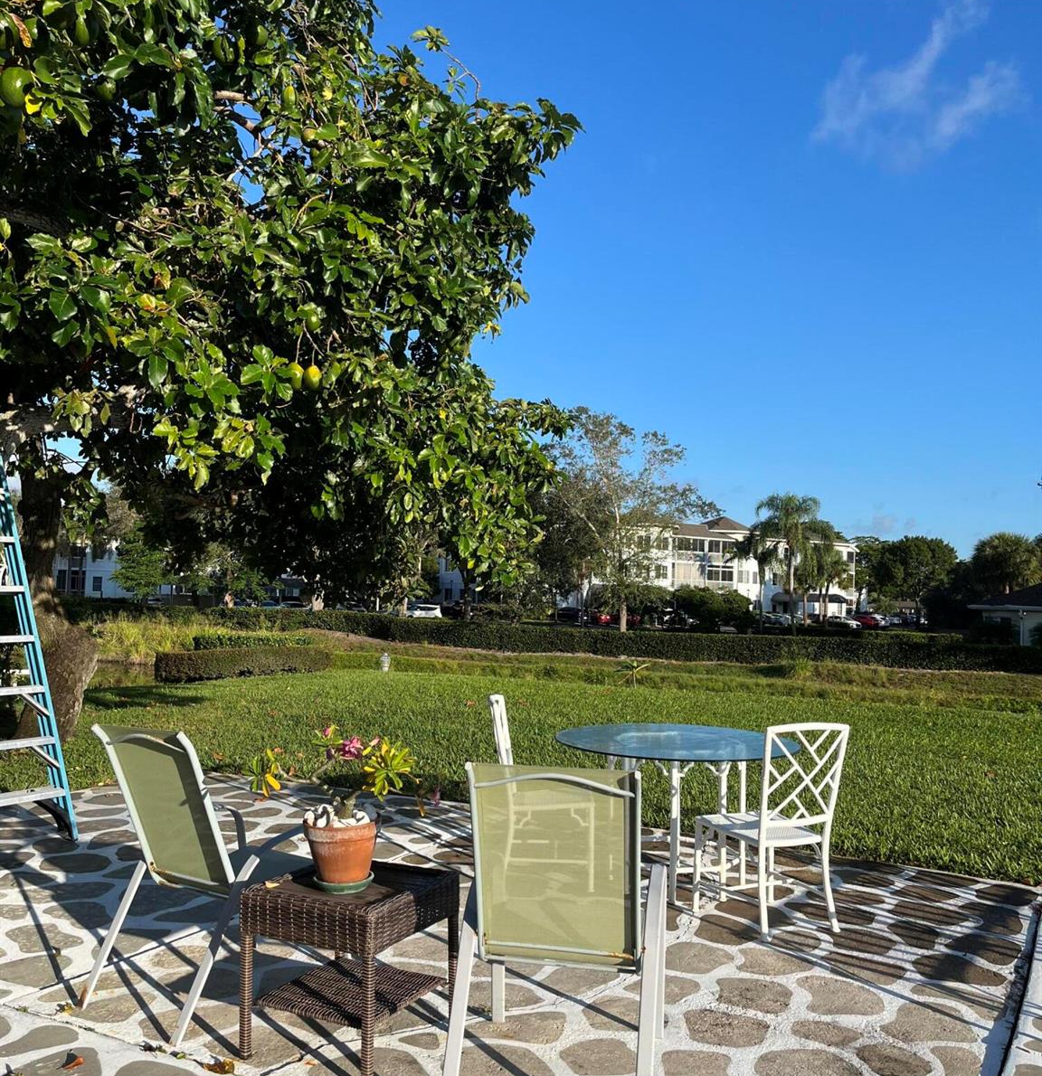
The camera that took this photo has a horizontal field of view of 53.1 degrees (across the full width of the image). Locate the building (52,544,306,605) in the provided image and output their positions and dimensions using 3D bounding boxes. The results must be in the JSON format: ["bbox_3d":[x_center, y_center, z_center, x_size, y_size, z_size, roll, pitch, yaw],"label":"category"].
[{"bbox_3d":[-31.572,2.542,99.955,24.000,7.400,13.000,1,-3,-6],"label":"building"}]

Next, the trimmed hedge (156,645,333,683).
[{"bbox_3d":[-5.562,2.482,20.900,0.800,0.620,4.100,-1,-4,44],"label":"trimmed hedge"}]

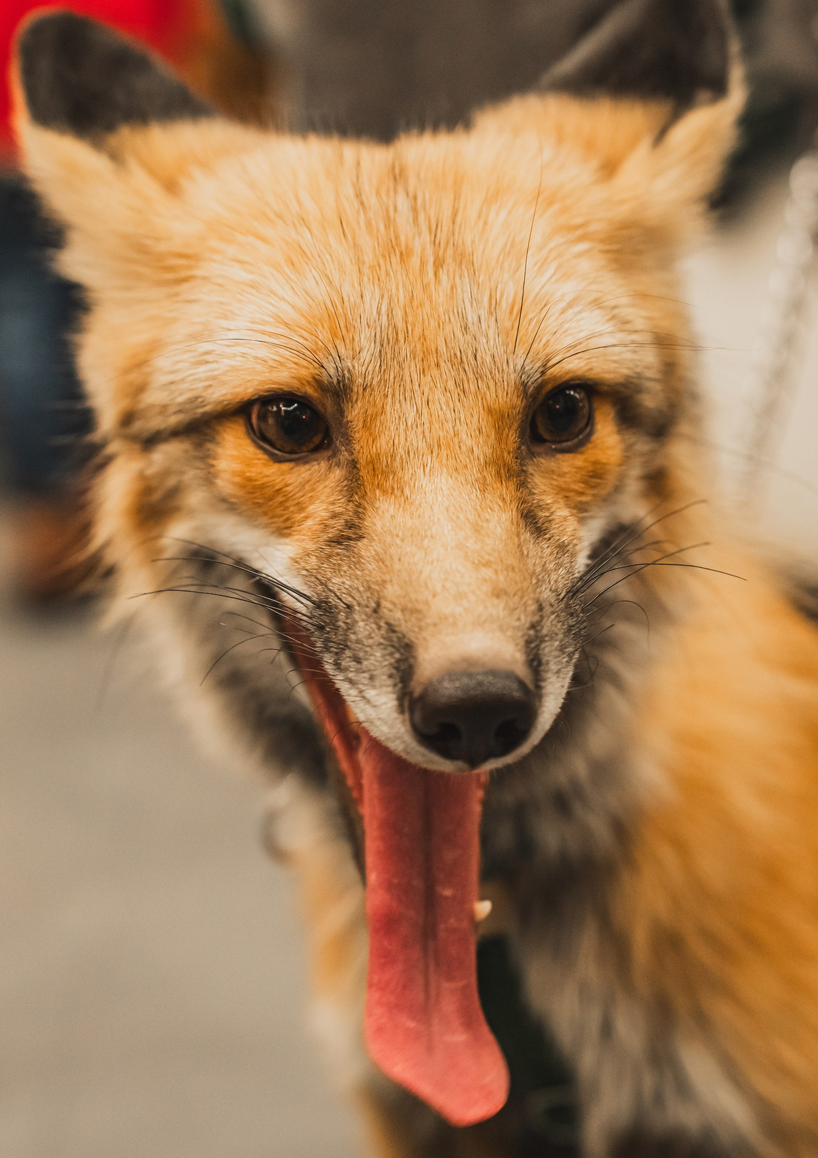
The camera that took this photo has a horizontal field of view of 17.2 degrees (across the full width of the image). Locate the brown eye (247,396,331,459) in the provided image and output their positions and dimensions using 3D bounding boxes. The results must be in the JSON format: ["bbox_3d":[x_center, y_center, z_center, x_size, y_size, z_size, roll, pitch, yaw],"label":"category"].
[{"bbox_3d":[-0.024,-0.031,0.549,0.017,0.013,0.011,-2,9,6],"label":"brown eye"}]

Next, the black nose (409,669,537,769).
[{"bbox_3d":[0.012,0.026,0.497,0.023,0.017,0.015,-2,16,-8],"label":"black nose"}]

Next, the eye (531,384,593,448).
[{"bbox_3d":[0.032,-0.034,0.556,0.015,0.013,0.011,-2,10,-19],"label":"eye"}]

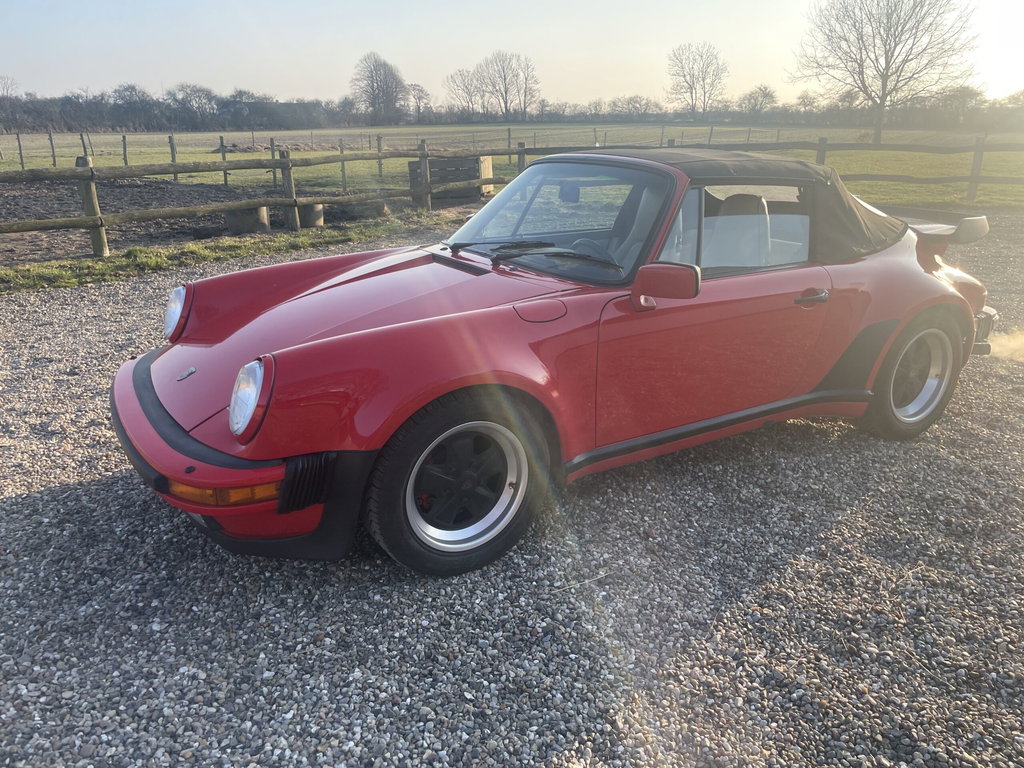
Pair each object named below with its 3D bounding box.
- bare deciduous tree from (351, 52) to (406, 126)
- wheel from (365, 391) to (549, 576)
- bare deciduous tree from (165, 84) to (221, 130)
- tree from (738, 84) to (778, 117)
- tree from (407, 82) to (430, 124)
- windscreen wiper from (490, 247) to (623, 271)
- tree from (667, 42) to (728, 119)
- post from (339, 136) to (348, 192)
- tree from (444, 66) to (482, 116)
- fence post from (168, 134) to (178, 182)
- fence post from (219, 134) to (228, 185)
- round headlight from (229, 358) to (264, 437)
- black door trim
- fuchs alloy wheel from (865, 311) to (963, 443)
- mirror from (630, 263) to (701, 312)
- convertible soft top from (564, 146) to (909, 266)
[{"bbox_3d":[-26.407,-58.404,152.134,11.077,13.214,11.077,-3,19,-9],"label":"bare deciduous tree"},{"bbox_3d":[-0.179,0.304,2.540,0.630,0.630,0.215,-12,22,-31],"label":"wheel"},{"bbox_3d":[-46.736,-40.320,112.153,7.800,6.800,7.600,-8,20,-20],"label":"bare deciduous tree"},{"bbox_3d":[49.595,-56.460,154.739,8.048,7.090,8.048,6,20,16],"label":"tree"},{"bbox_3d":[-18.721,-56.281,153.995,4.805,7.618,4.805,-2,19,-6],"label":"tree"},{"bbox_3d":[0.159,-0.469,2.887,0.584,0.065,0.065,9,20,36],"label":"windscreen wiper"},{"bbox_3d":[37.719,-61.235,156.386,12.607,15.069,12.607,4,20,12],"label":"tree"},{"bbox_3d":[-3.304,-4.283,15.061,0.095,1.019,0.095,-4,20,-11],"label":"post"},{"bbox_3d":[-12.967,-77.403,205.631,9.800,14.000,9.600,-1,19,-3],"label":"tree"},{"bbox_3d":[-7.619,-5.064,17.326,0.115,0.995,0.115,-8,21,-22],"label":"fence post"},{"bbox_3d":[-6.874,-5.329,18.363,0.085,1.120,0.085,-7,20,-19],"label":"fence post"},{"bbox_3d":[-0.730,0.035,2.191,0.090,0.210,0.200,10,10,-35],"label":"round headlight"},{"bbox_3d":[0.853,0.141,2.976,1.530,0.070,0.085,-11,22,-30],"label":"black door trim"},{"bbox_3d":[1.802,-0.066,3.591,0.630,0.630,0.240,-12,22,-29],"label":"fuchs alloy wheel"},{"bbox_3d":[0.498,-0.313,2.508,0.140,0.165,0.205,-12,22,-29],"label":"mirror"},{"bbox_3d":[0.957,-0.909,3.720,1.500,0.470,1.320,-12,22,-29],"label":"convertible soft top"}]

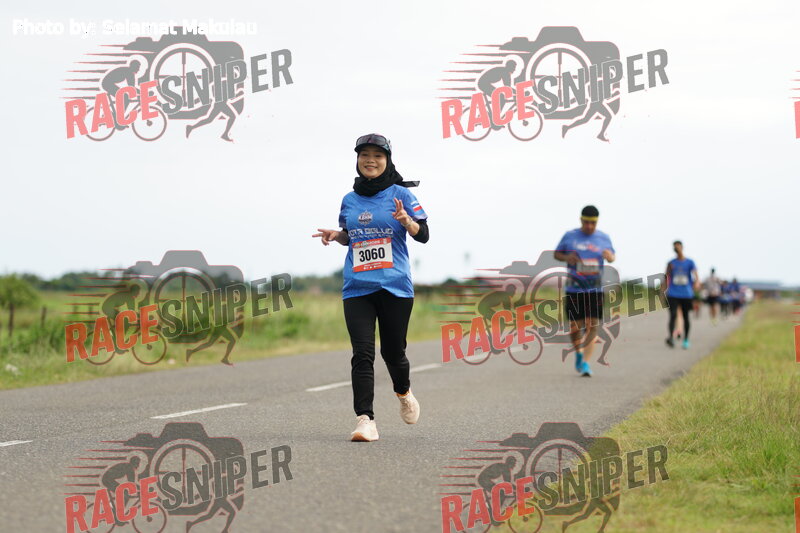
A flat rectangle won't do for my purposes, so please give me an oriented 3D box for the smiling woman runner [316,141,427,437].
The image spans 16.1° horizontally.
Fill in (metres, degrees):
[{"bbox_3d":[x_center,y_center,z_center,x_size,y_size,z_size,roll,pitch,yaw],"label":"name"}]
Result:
[{"bbox_3d":[-0.155,0.113,14.800,0.580,1.610,0.640,0,-1,12],"label":"smiling woman runner"}]

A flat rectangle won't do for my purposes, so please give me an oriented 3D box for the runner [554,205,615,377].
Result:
[{"bbox_3d":[1.795,0.236,27.400,0.580,1.660,0.600,0,-1,6],"label":"runner"}]

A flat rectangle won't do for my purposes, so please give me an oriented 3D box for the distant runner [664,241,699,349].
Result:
[{"bbox_3d":[4.415,0.439,44.200,0.510,1.680,0.600,0,-1,7],"label":"distant runner"}]

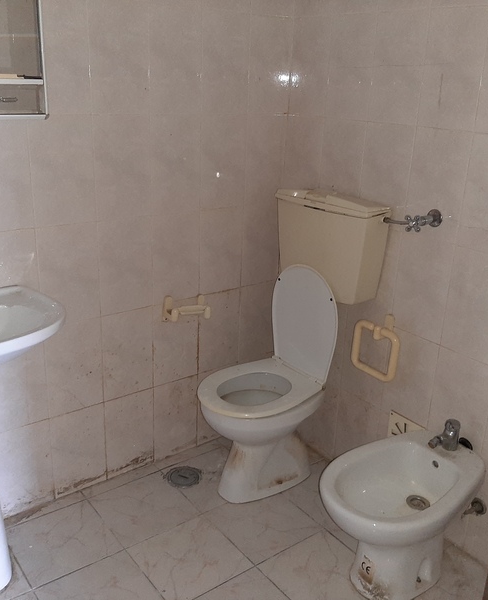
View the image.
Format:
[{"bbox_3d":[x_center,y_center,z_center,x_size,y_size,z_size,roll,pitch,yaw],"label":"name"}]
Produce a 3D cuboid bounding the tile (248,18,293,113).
[{"bbox_3d":[0.096,-0.853,2.282,0.201,0.333,0.010,-12,24,-35],"label":"tile"}]

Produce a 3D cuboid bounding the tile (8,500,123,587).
[{"bbox_3d":[-0.597,0.793,2.054,0.300,0.010,0.300,-12,24,-35],"label":"tile"}]

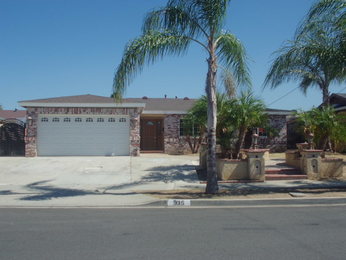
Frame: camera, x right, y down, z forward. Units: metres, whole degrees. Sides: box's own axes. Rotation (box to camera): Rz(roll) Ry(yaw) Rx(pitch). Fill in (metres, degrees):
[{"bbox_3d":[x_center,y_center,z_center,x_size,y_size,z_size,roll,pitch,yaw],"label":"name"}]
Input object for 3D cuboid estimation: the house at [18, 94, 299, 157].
[{"bbox_3d":[-0.320,-0.380,26.200,15.900,4.100,12.800,0,-1,-4],"label":"house"}]

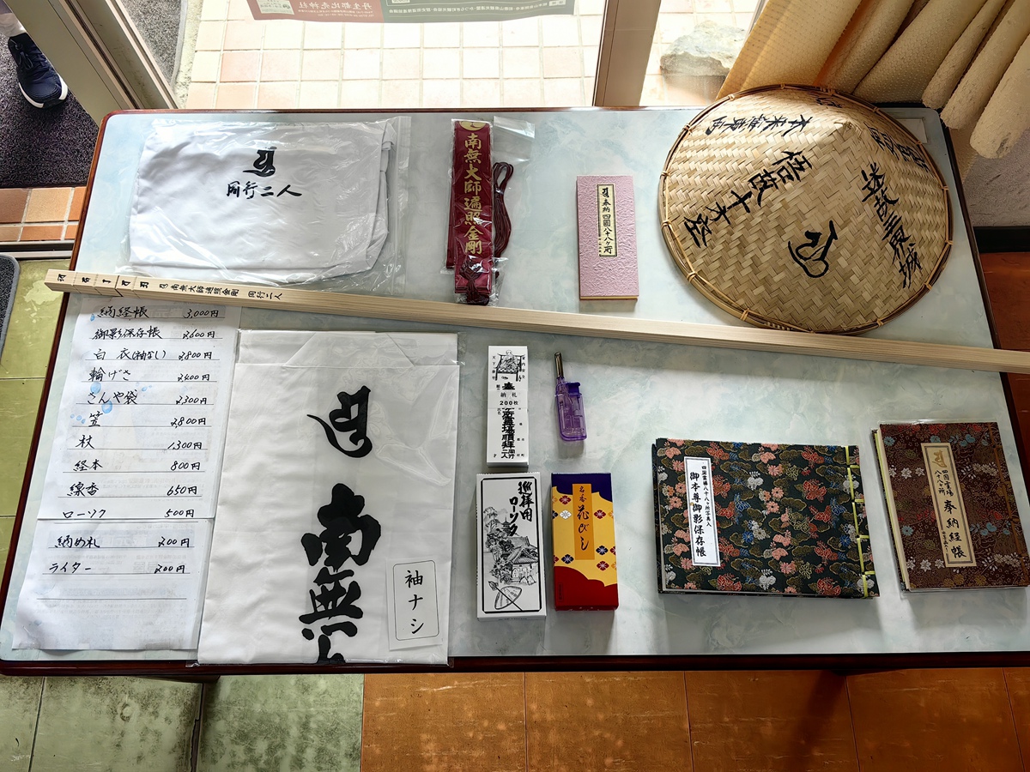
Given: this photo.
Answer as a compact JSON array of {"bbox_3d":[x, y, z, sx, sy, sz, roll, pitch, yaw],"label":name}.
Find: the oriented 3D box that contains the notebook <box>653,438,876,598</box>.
[{"bbox_3d":[0.288,0.154,0.942,0.242,0.027,0.177,1,69,1],"label":"notebook"}]

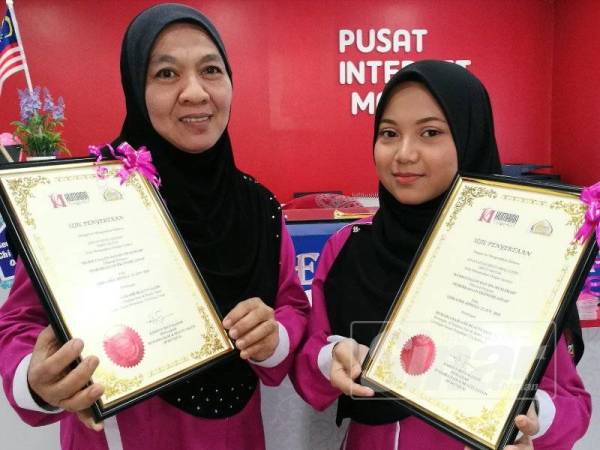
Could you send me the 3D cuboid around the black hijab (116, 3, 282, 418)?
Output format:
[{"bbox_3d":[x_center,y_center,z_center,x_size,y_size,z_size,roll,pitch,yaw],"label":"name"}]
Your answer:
[{"bbox_3d":[-0.183,-0.026,0.780,0.330,0.660,0.280,-3,4,-26],"label":"black hijab"}]

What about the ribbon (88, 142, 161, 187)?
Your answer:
[{"bbox_3d":[-0.249,-0.085,0.665,0.100,0.066,0.050,-3,-9,-30],"label":"ribbon"}]

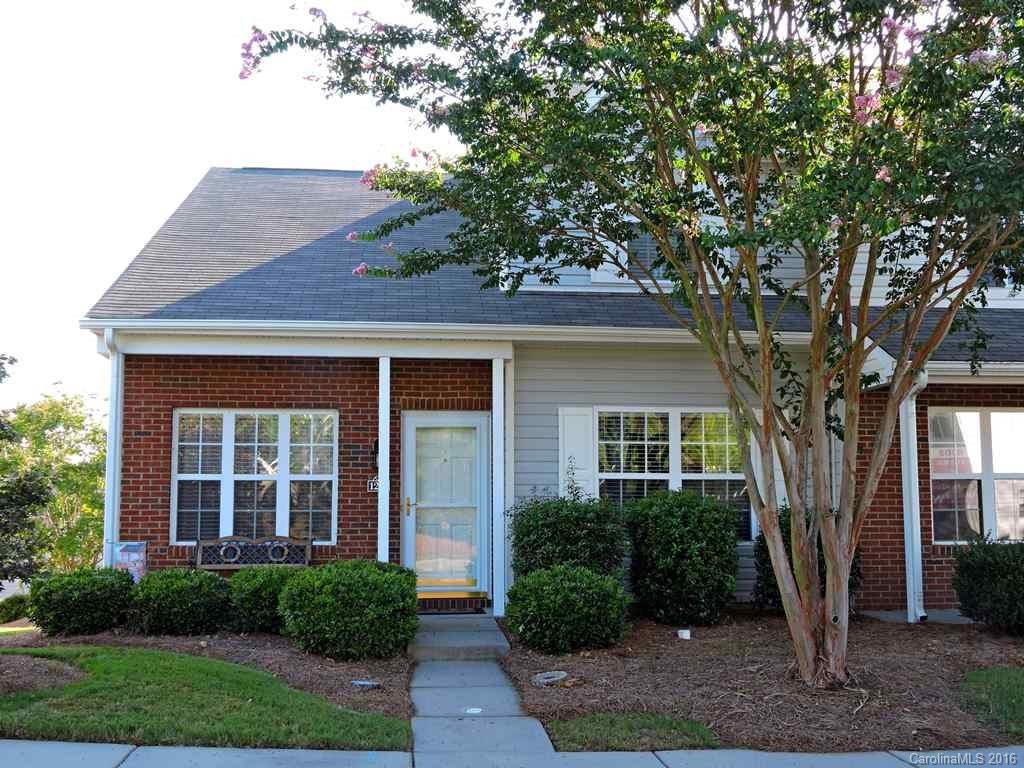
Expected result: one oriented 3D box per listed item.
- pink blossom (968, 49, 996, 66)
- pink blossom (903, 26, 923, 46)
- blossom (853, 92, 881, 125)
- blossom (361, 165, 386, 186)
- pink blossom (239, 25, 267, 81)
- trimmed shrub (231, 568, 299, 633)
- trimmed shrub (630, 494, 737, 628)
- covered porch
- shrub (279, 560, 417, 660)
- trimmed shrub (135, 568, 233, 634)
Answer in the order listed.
[{"bbox_3d":[3.546,-2.456,8.900,0.210,0.140,0.180,1,-6,-8],"label":"pink blossom"},{"bbox_3d":[2.945,-2.555,8.700,0.150,0.150,0.140,1,-6,-7],"label":"pink blossom"},{"bbox_3d":[2.685,-2.087,8.963,0.200,0.230,0.190,1,-6,-8],"label":"blossom"},{"bbox_3d":[-1.031,-1.552,8.807,0.190,0.165,0.170,1,-6,-8],"label":"blossom"},{"bbox_3d":[-1.835,-2.346,8.400,0.210,0.380,0.220,1,-6,-7],"label":"pink blossom"},{"bbox_3d":[-2.356,2.075,11.400,0.830,0.600,0.820,1,-6,-8],"label":"trimmed shrub"},{"bbox_3d":[1.643,1.664,11.400,1.070,1.250,0.950,1,-6,-7],"label":"trimmed shrub"},{"bbox_3d":[-2.147,0.964,12.676,4.258,2.990,1.140,1,-6,-8],"label":"covered porch"},{"bbox_3d":[-1.421,1.930,10.220,1.180,0.800,1.050,1,-6,-7],"label":"shrub"},{"bbox_3d":[-3.198,2.093,11.450,0.950,0.580,0.850,1,-6,-8],"label":"trimmed shrub"}]

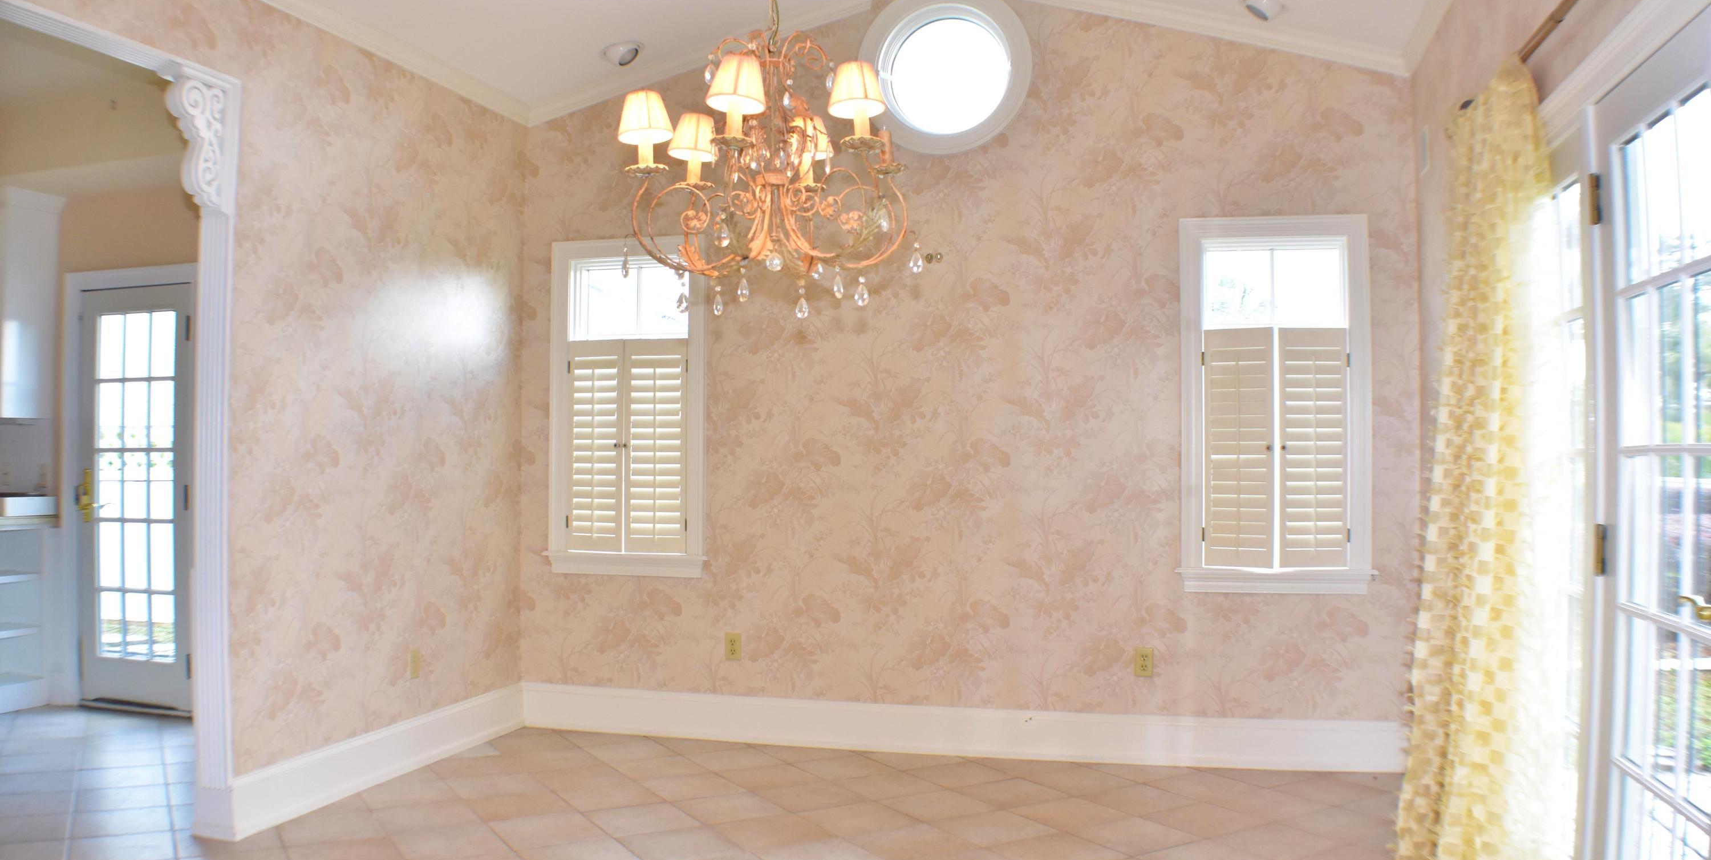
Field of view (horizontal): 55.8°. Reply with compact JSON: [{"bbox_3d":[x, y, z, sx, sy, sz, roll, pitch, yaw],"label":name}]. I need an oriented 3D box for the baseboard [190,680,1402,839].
[{"bbox_3d":[0.031,1.228,5.681,3.850,0.197,2.160,0,-1,14],"label":"baseboard"}]

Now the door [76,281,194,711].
[{"bbox_3d":[-3.338,0.323,7.500,0.635,2.000,0.060,0,-1,17],"label":"door"}]

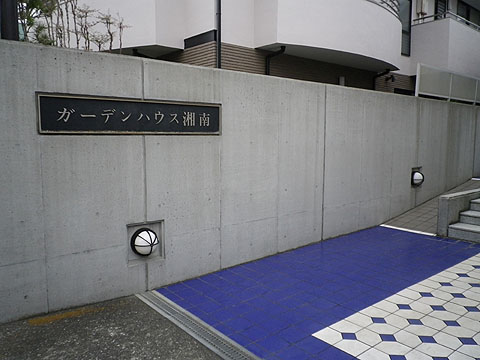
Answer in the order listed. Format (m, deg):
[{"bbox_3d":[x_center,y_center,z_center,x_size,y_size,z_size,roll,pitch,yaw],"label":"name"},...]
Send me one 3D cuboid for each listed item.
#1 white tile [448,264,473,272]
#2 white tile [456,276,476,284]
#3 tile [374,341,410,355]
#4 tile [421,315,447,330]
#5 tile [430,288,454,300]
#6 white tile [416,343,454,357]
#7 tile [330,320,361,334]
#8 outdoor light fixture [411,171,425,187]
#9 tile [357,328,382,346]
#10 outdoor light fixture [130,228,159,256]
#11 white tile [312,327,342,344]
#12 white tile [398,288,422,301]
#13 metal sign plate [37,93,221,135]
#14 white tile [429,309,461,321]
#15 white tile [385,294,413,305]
[{"bbox_3d":[2.463,1.002,4.335,0.195,0.012,0.195,-6,8,-38],"label":"white tile"},{"bbox_3d":[2.360,1.036,3.999,0.195,0.012,0.195,-6,8,-38],"label":"white tile"},{"bbox_3d":[1.088,1.202,2.765,0.195,0.012,0.195,-6,8,-38],"label":"tile"},{"bbox_3d":[1.550,1.149,3.119,0.195,0.012,0.195,-6,8,-38],"label":"tile"},{"bbox_3d":[1.900,1.089,3.647,0.195,0.012,0.195,-6,8,-38],"label":"tile"},{"bbox_3d":[1.362,1.196,2.722,0.195,0.012,0.195,-6,8,-38],"label":"white tile"},{"bbox_3d":[0.840,1.169,3.065,0.195,0.012,0.195,-6,8,-38],"label":"tile"},{"bbox_3d":[3.348,-0.018,7.256,0.275,0.275,0.170,-5,7,-39],"label":"outdoor light fixture"},{"bbox_3d":[0.966,1.187,2.920,0.195,0.012,0.195,-6,8,-38],"label":"tile"},{"bbox_3d":[-0.915,0.628,3.855,0.277,0.277,0.175,-4,7,-38],"label":"outdoor light fixture"},{"bbox_3d":[0.688,1.190,2.954,0.195,0.012,0.195,-6,8,-38],"label":"white tile"},{"bbox_3d":[1.622,1.091,3.681,0.195,0.012,0.195,-6,8,-38],"label":"white tile"},{"bbox_3d":[-0.932,-0.603,3.762,1.847,0.325,0.040,-5,7,-39],"label":"metal sign plate"},{"bbox_3d":[1.711,1.136,3.249,0.195,0.012,0.195,-6,8,-38],"label":"white tile"},{"bbox_3d":[1.466,1.107,3.560,0.195,0.012,0.195,-6,8,-38],"label":"white tile"}]

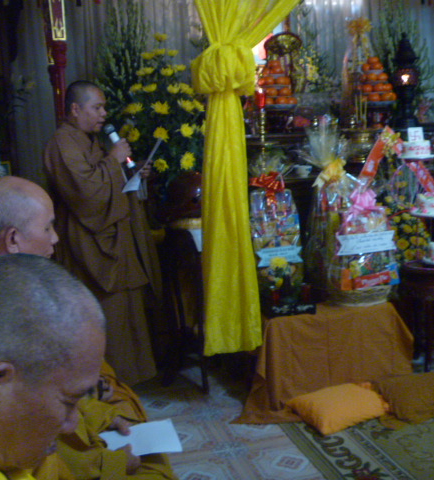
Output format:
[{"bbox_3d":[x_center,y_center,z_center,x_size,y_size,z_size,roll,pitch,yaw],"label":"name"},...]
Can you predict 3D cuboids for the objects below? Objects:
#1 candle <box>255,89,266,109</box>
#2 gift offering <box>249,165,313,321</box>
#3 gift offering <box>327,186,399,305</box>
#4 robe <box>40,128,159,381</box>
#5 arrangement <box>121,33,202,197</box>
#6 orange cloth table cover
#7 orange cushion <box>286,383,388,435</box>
[{"bbox_3d":[0.271,-0.881,4.030,0.060,0.125,0.060,-4,10,1],"label":"candle"},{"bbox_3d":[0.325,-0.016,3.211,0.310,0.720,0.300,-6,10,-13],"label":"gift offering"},{"bbox_3d":[0.728,0.026,3.284,0.330,0.560,0.270,-6,10,-14],"label":"gift offering"},{"bbox_3d":[-0.592,-0.006,3.527,0.460,1.680,0.480,0,11,20],"label":"robe"},{"bbox_3d":[-0.359,-0.732,4.030,0.550,1.040,0.480,-6,10,-14],"label":"arrangement"},{"bbox_3d":[0.518,0.564,3.326,0.920,0.485,0.520,-6,10,-12],"label":"orange cloth table cover"},{"bbox_3d":[0.584,0.787,3.092,0.390,0.120,0.350,-8,11,-24],"label":"orange cushion"}]

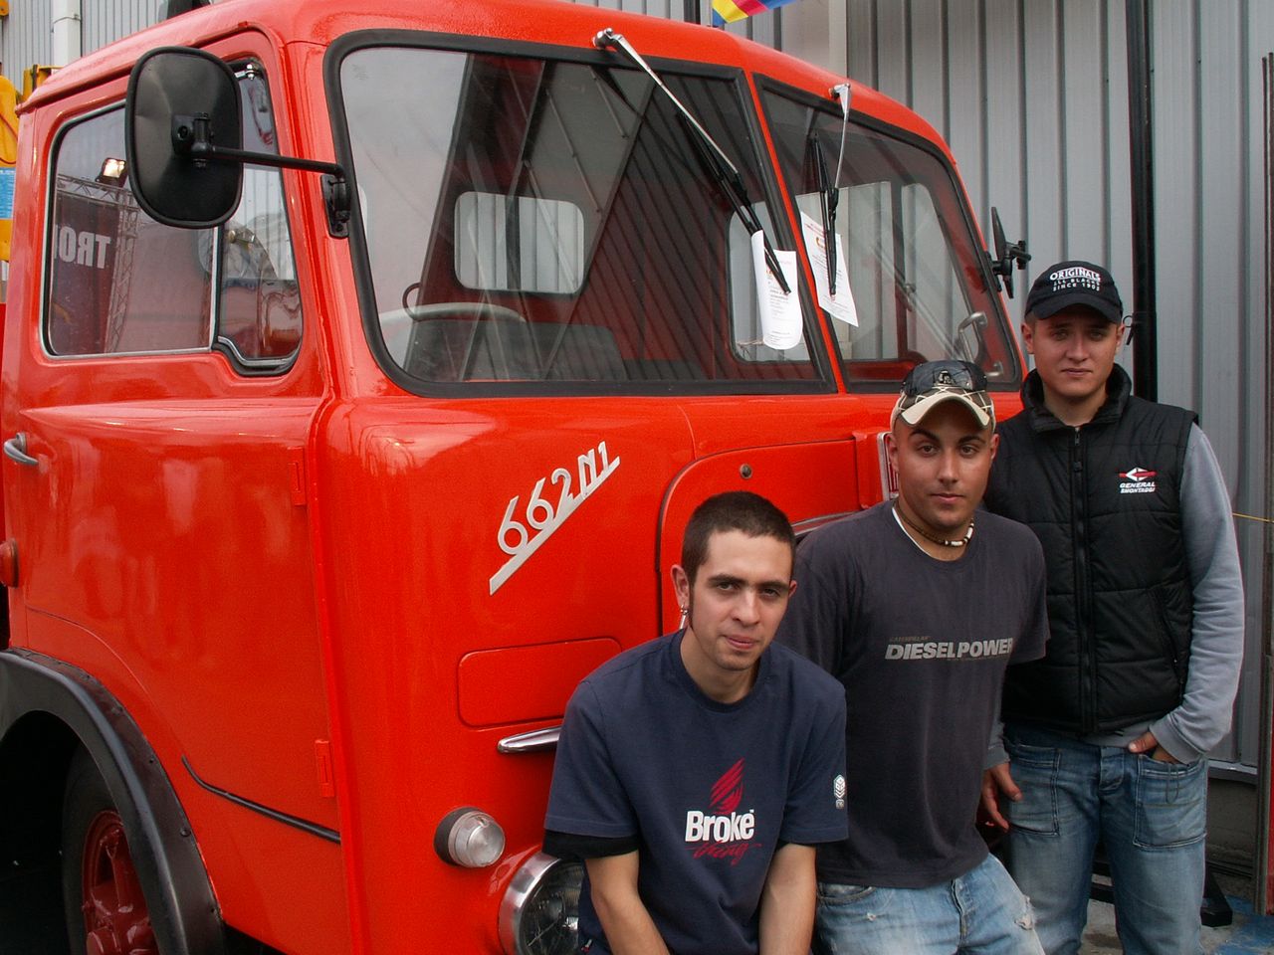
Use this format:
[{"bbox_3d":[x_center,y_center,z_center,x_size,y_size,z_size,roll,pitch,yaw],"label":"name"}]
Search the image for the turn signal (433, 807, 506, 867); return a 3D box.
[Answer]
[{"bbox_3d":[-0.233,0.499,1.786,0.086,0.086,0.058,-5,5,-45],"label":"turn signal"}]

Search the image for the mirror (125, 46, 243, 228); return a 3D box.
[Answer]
[{"bbox_3d":[-0.634,-0.477,1.809,0.162,0.250,0.070,-3,0,-27],"label":"mirror"}]

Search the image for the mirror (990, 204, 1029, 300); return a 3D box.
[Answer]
[{"bbox_3d":[0.993,-0.593,3.404,0.075,0.242,0.165,-10,1,16],"label":"mirror"}]

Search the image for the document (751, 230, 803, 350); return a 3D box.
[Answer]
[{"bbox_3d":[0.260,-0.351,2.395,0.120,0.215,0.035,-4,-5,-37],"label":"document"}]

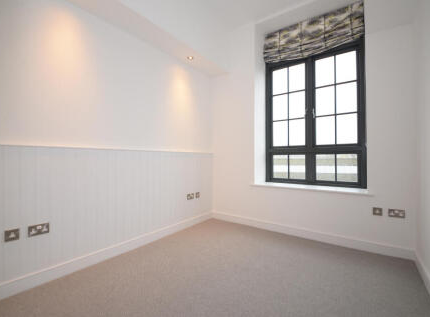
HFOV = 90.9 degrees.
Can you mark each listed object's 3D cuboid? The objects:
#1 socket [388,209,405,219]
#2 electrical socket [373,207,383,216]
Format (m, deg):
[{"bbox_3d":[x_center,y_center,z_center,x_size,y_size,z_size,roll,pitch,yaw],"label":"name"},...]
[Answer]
[{"bbox_3d":[2.055,0.622,2.394,0.146,0.086,0.012,0,0,36],"label":"socket"},{"bbox_3d":[1.917,0.628,2.493,0.086,0.086,0.012,0,0,36],"label":"electrical socket"}]

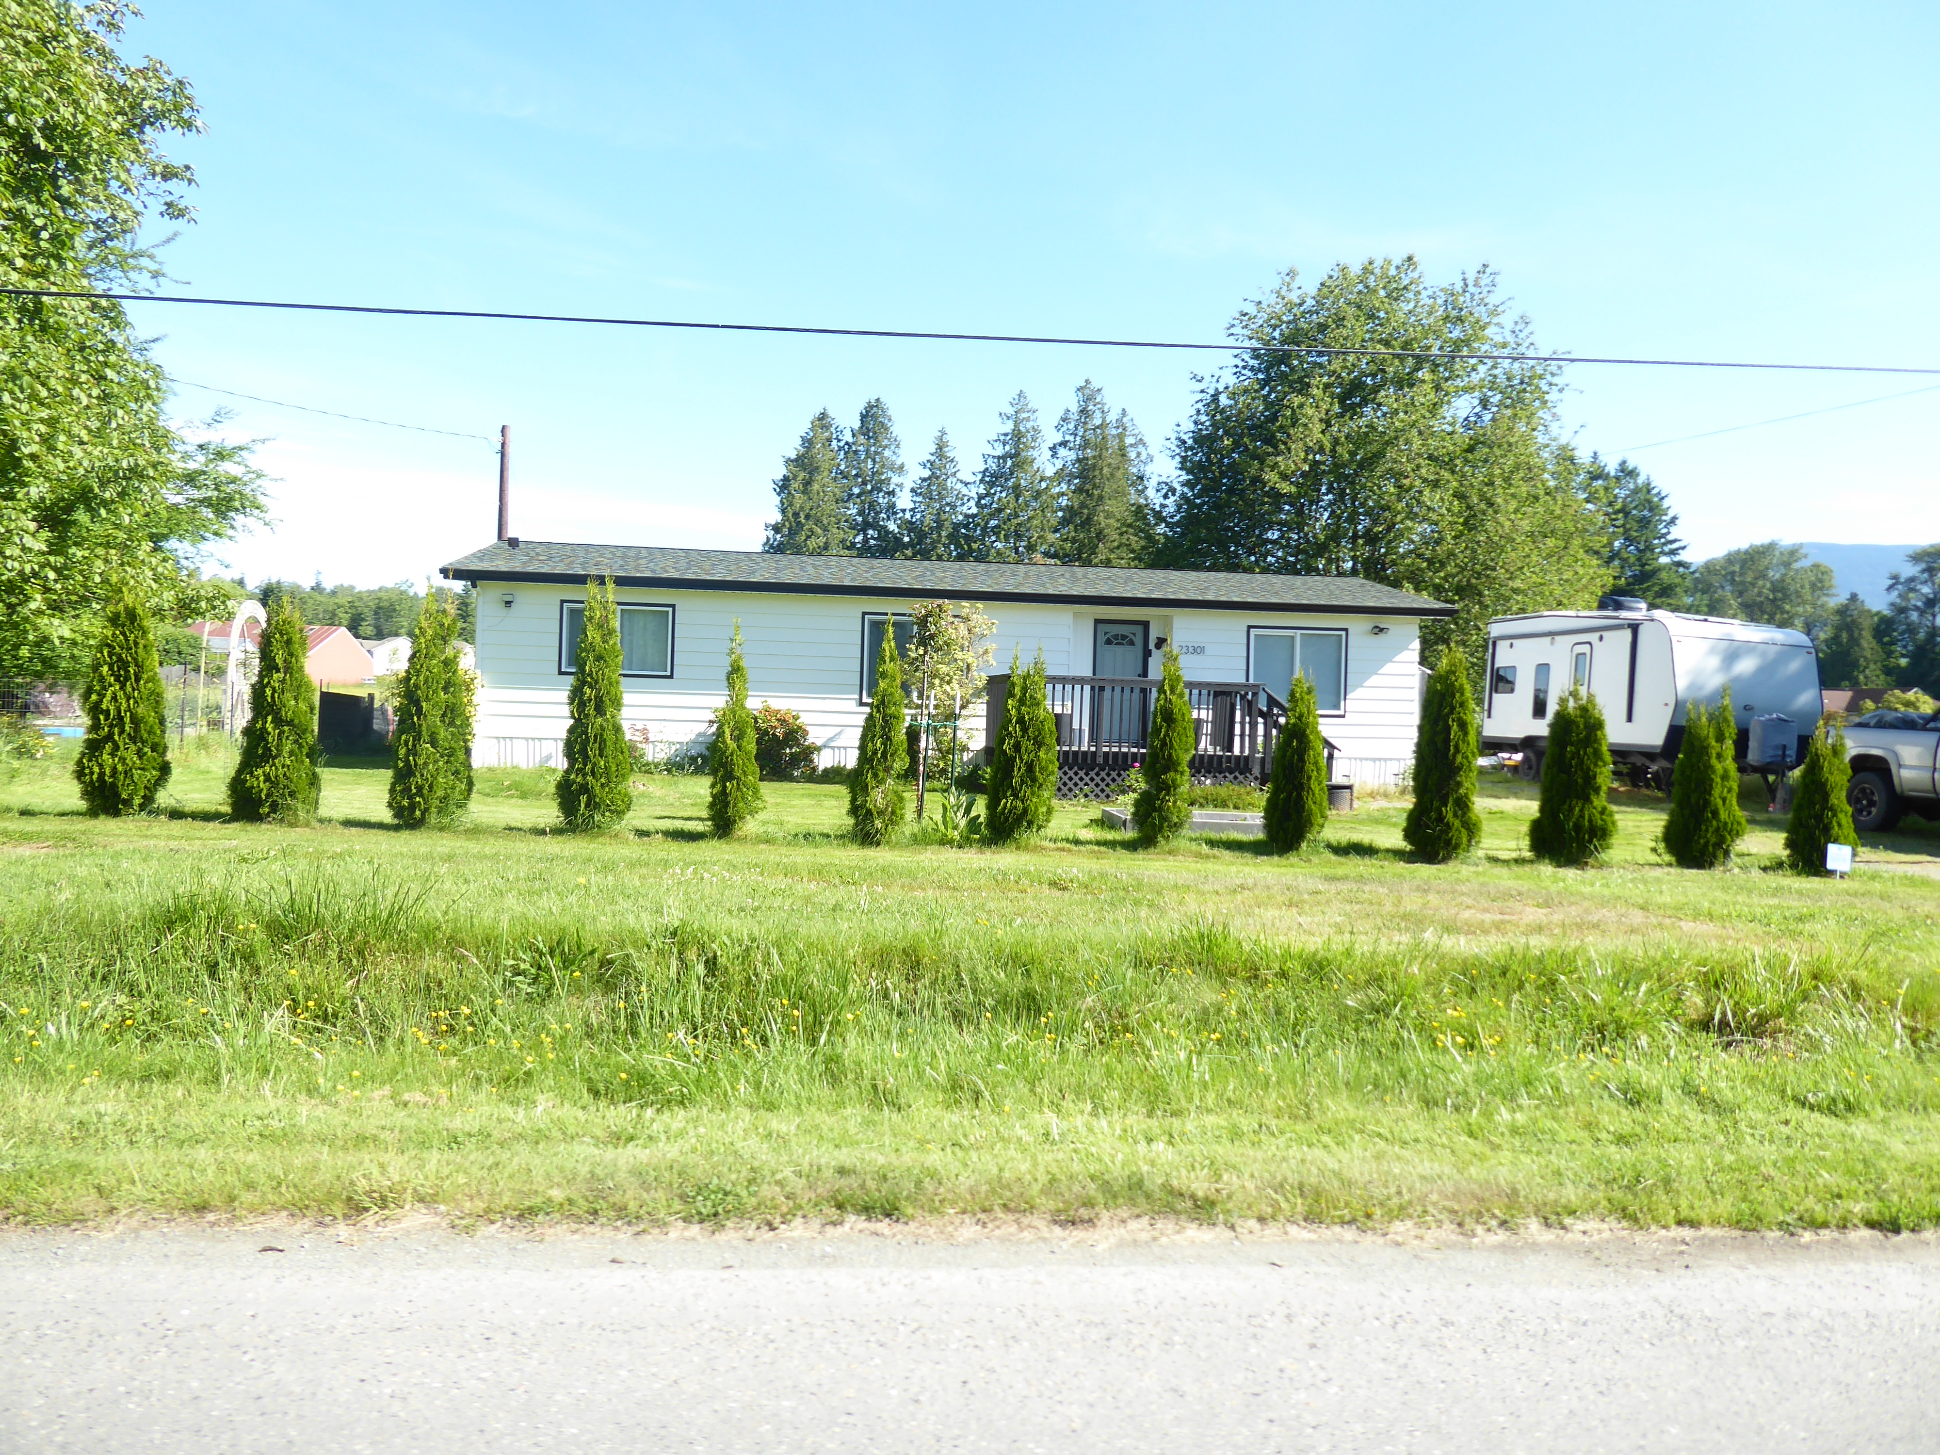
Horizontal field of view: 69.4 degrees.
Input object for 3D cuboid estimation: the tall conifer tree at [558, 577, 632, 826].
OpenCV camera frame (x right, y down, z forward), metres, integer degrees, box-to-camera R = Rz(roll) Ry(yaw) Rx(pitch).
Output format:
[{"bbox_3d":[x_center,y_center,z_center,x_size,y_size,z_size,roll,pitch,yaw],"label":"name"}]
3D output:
[{"bbox_3d":[-4.019,-0.243,14.950,0.809,2.701,0.809,2,1,0],"label":"tall conifer tree"}]

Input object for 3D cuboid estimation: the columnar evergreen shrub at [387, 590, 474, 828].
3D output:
[{"bbox_3d":[-5.009,-0.169,13.006,0.802,2.209,0.802,2,1,-7],"label":"columnar evergreen shrub"}]

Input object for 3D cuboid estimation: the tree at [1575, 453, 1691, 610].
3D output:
[{"bbox_3d":[32.000,-6.165,68.000,6.000,14.200,6.000,2,1,0],"label":"tree"}]

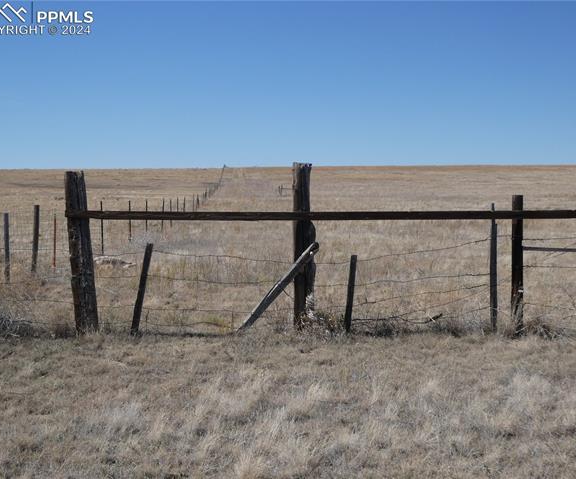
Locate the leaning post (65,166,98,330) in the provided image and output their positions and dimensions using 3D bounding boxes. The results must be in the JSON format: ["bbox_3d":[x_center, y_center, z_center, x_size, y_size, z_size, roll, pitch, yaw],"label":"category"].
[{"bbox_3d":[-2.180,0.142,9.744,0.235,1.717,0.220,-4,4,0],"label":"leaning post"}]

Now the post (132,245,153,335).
[{"bbox_3d":[-1.562,0.536,9.917,0.072,1.003,0.072,10,4,-1],"label":"post"}]

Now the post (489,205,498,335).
[{"bbox_3d":[2.239,0.313,10.053,0.080,1.421,0.080,-1,4,0],"label":"post"}]

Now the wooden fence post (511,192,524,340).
[{"bbox_3d":[2.425,0.276,9.751,0.120,1.489,0.120,-1,4,0],"label":"wooden fence post"}]

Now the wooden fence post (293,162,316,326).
[{"bbox_3d":[0.173,0.080,9.842,0.210,1.773,0.200,-1,4,0],"label":"wooden fence post"}]

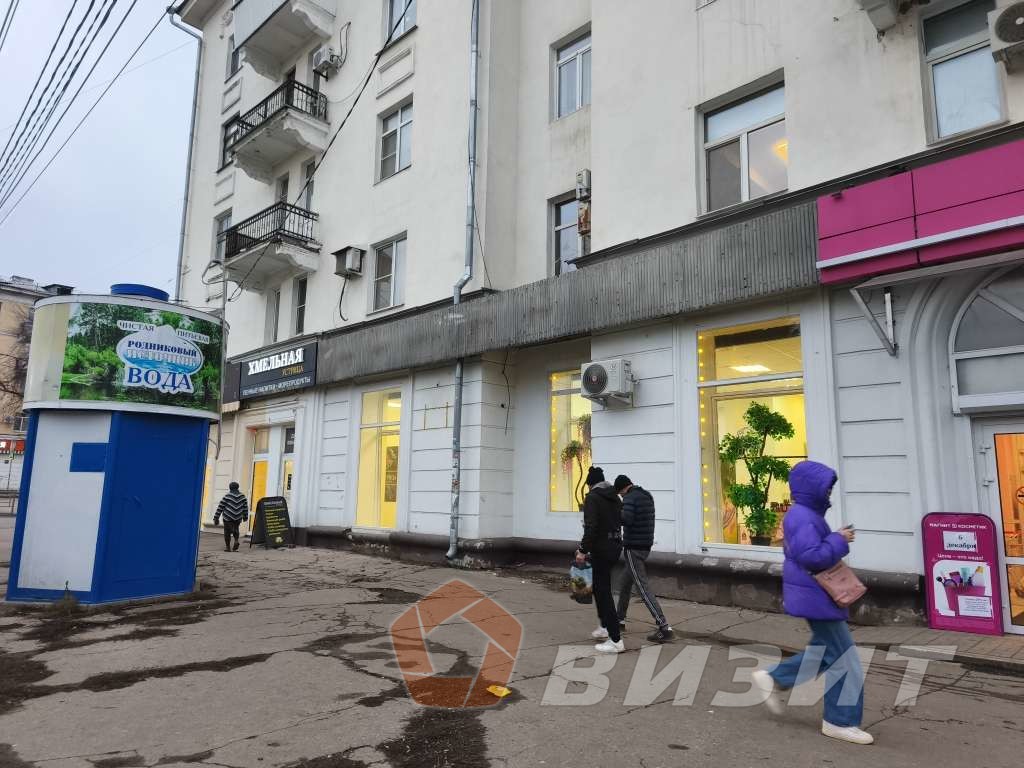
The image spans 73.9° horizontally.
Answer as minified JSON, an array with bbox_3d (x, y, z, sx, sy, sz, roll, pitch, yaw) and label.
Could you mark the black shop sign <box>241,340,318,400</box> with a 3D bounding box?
[{"bbox_3d":[-6.882,-0.327,19.834,0.180,1.150,4.750,10,-13,-44],"label":"black shop sign"}]

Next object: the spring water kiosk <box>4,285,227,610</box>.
[{"bbox_3d":[-5.776,0.868,10.067,2.350,4.300,2.350,-3,-10,22],"label":"spring water kiosk"}]

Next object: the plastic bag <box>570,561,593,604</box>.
[{"bbox_3d":[0.746,2.066,7.100,0.300,0.450,0.180,-4,-10,27],"label":"plastic bag"}]

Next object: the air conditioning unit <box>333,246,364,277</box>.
[{"bbox_3d":[-4.192,-3.052,17.465,0.440,0.620,0.820,10,-13,-44],"label":"air conditioning unit"}]

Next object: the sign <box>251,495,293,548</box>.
[{"bbox_3d":[-6.186,3.562,17.500,0.600,1.250,0.700,-7,-12,39],"label":"sign"}]

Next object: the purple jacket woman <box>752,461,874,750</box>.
[{"bbox_3d":[1.878,1.317,4.309,0.750,1.660,0.520,-5,-11,30],"label":"purple jacket woman"}]

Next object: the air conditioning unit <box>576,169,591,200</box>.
[{"bbox_3d":[1.522,-3.667,12.766,0.760,0.570,0.280,10,-13,-44],"label":"air conditioning unit"}]

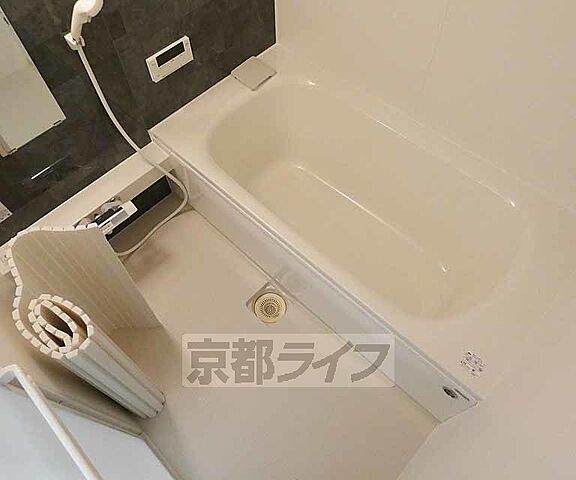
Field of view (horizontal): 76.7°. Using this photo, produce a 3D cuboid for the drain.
[{"bbox_3d":[-0.075,0.294,1.558,0.138,0.020,0.138,0,60,1],"label":"drain"}]

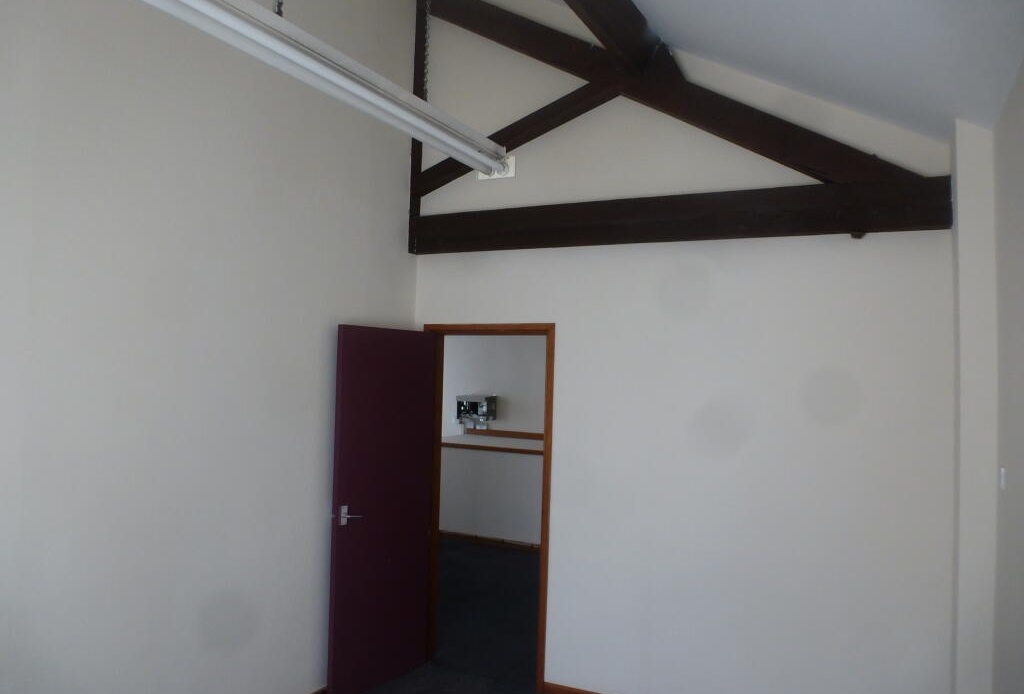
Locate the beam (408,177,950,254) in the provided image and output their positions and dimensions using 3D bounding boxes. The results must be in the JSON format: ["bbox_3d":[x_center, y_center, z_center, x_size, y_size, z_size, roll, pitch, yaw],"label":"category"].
[{"bbox_3d":[0.695,-0.668,3.805,2.843,0.226,0.110,0,-3,24],"label":"beam"}]

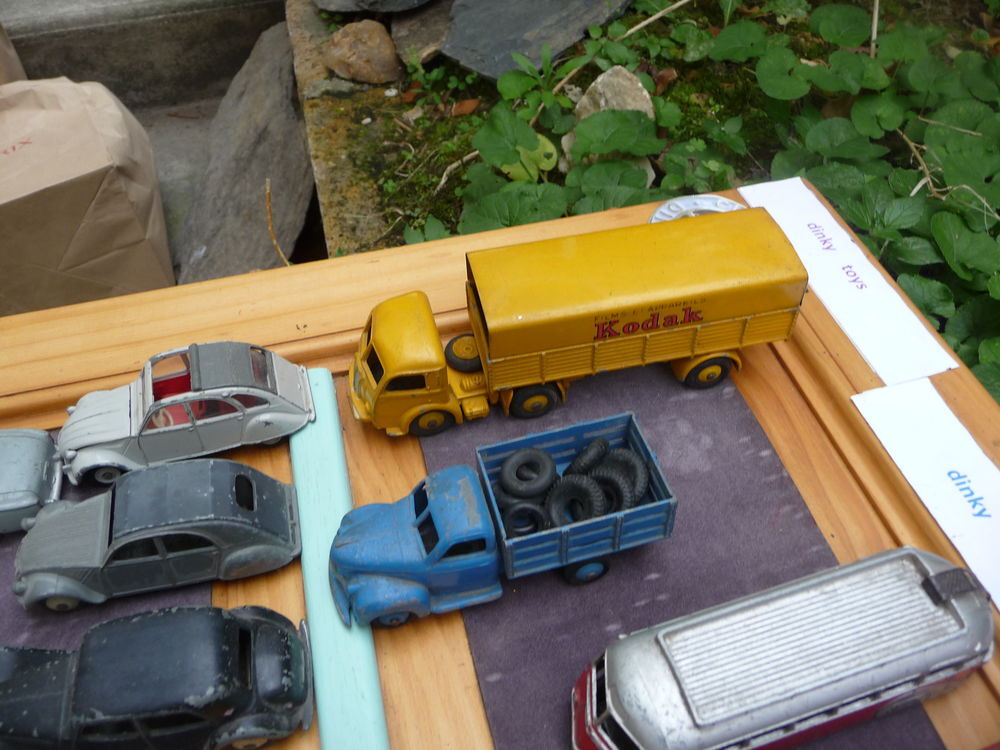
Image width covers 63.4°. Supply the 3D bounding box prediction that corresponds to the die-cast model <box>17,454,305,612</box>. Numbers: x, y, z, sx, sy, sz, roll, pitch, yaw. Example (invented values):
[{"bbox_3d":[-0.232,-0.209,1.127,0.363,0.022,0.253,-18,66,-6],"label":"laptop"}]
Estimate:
[{"bbox_3d":[-0.109,0.049,0.257,0.088,0.037,0.034,-8,50,-5],"label":"die-cast model"}]

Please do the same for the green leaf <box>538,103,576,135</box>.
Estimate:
[{"bbox_3d":[0.048,-0.212,0.670,0.032,0.015,0.028,0,46,4],"label":"green leaf"}]

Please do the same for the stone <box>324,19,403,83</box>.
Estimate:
[{"bbox_3d":[-0.135,-0.322,0.802,0.071,0.037,0.049,-10,46,-6],"label":"stone"}]

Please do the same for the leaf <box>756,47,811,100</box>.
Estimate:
[{"bbox_3d":[0.236,-0.251,0.673,0.037,0.024,0.045,12,48,15],"label":"leaf"}]

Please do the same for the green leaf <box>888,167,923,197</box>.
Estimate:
[{"bbox_3d":[0.262,-0.124,0.522,0.023,0.012,0.021,-34,63,-8],"label":"green leaf"}]

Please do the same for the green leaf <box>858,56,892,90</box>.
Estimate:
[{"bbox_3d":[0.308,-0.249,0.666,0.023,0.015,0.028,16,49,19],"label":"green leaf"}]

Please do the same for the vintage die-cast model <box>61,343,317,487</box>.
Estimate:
[{"bbox_3d":[-0.114,0.012,0.287,0.088,0.036,0.034,-14,50,-11],"label":"vintage die-cast model"}]

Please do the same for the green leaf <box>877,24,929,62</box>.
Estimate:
[{"bbox_3d":[0.323,-0.266,0.649,0.041,0.012,0.039,-36,65,-8],"label":"green leaf"}]

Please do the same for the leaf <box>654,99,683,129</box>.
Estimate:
[{"bbox_3d":[0.130,-0.202,0.625,0.020,0.006,0.026,-26,76,1],"label":"leaf"}]

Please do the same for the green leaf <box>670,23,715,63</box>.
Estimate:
[{"bbox_3d":[0.166,-0.287,0.699,0.037,0.009,0.039,-8,76,5],"label":"green leaf"}]

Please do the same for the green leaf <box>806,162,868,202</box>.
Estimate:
[{"bbox_3d":[0.206,-0.118,0.497,0.036,0.009,0.035,-5,58,3],"label":"green leaf"}]

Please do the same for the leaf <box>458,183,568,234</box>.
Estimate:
[{"bbox_3d":[0.009,-0.109,0.544,0.075,0.021,0.039,-3,46,1],"label":"leaf"}]

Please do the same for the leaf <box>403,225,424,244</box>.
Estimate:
[{"bbox_3d":[-0.053,-0.085,0.500,0.014,0.004,0.018,-20,76,-8],"label":"leaf"}]

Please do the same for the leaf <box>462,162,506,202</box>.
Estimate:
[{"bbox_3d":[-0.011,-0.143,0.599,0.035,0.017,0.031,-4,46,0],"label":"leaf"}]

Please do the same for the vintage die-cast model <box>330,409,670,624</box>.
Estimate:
[{"bbox_3d":[-0.001,0.049,0.259,0.106,0.043,0.038,-13,45,-8],"label":"vintage die-cast model"}]

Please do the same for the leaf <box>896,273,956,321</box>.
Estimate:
[{"bbox_3d":[0.231,-0.041,0.438,0.034,0.012,0.029,-33,60,-12],"label":"leaf"}]

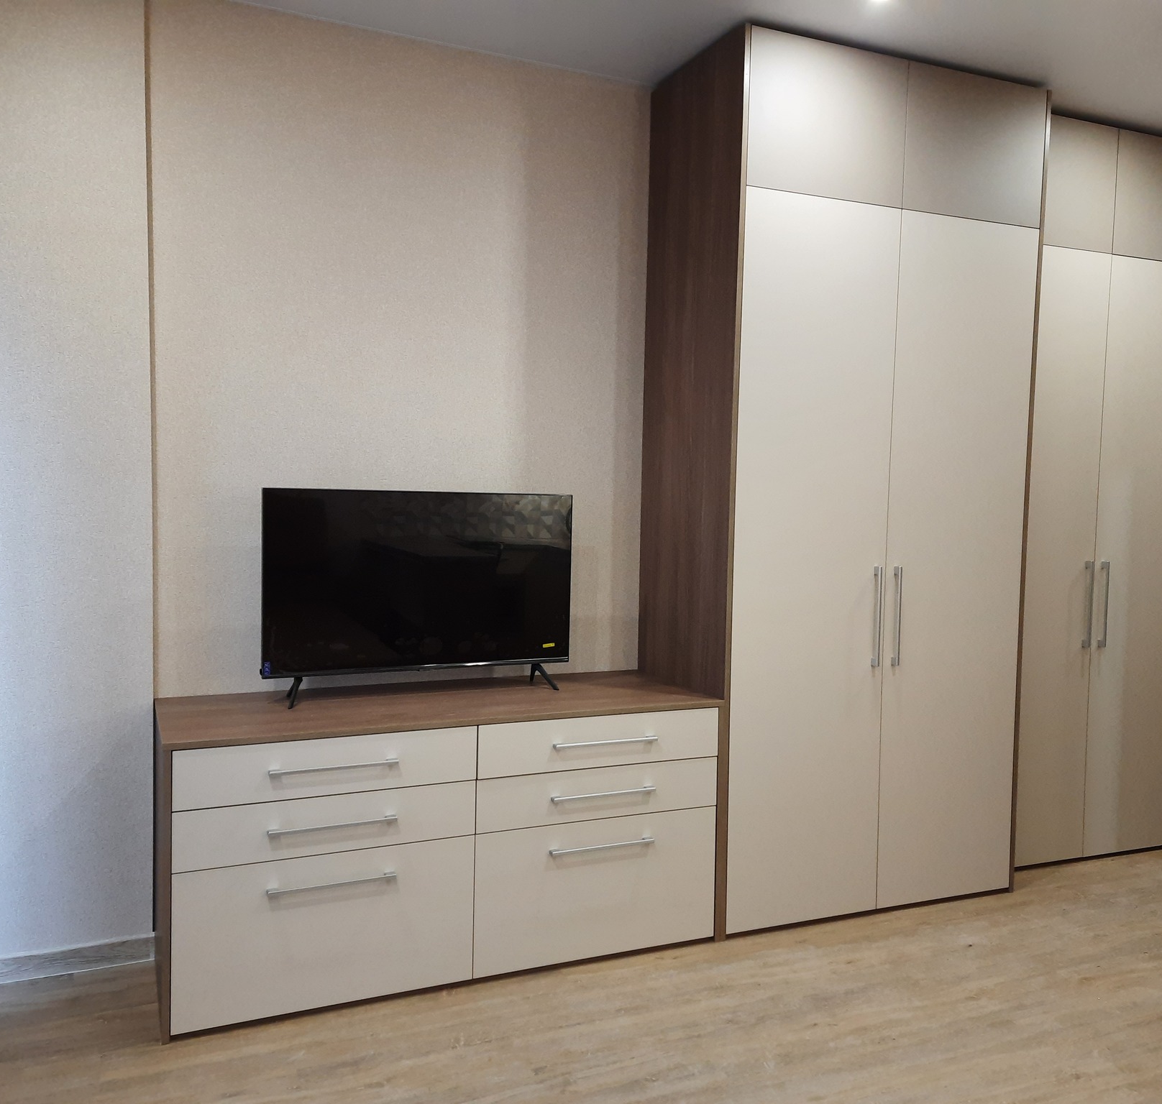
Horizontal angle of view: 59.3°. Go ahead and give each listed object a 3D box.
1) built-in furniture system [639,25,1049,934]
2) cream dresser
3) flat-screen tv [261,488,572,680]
[{"bbox_3d":[0.895,-0.192,3.579,1.209,2.768,0.605,0,4,-23],"label":"built-in furniture system"},{"bbox_3d":[-0.411,0.821,3.085,1.592,0.753,0.605,0,4,-23],"label":"cream dresser"},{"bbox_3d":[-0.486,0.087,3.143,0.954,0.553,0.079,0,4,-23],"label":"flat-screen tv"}]

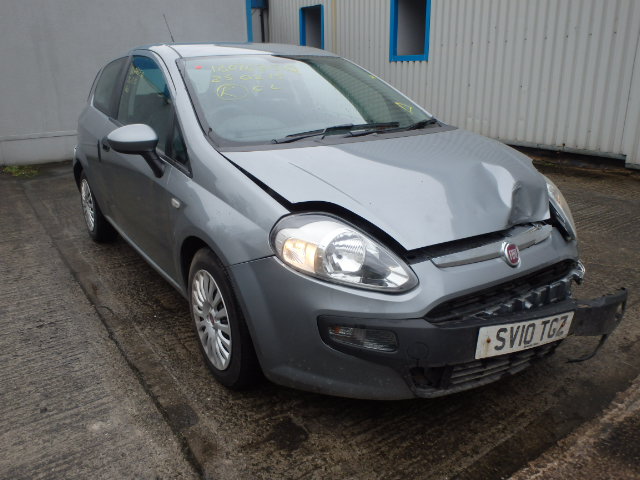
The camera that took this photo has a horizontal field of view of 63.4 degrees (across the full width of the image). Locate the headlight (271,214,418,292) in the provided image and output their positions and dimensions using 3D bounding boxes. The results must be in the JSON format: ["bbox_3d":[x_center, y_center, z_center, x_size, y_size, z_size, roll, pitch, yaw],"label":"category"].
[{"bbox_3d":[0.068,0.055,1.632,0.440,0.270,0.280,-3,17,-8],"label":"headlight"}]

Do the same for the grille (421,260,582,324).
[{"bbox_3d":[0.673,0.189,1.823,0.840,0.170,0.140,-12,20,-32],"label":"grille"}]

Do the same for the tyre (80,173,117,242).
[{"bbox_3d":[-1.774,-0.280,4.152,0.180,0.610,0.610,-12,20,-32],"label":"tyre"}]

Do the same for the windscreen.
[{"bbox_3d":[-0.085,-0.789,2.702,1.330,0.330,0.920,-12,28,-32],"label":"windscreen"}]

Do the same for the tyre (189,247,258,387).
[{"bbox_3d":[-0.380,0.321,2.153,0.180,0.610,0.610,-12,20,-32],"label":"tyre"}]

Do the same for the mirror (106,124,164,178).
[{"bbox_3d":[-0.826,-0.403,2.340,0.235,0.250,0.180,-12,20,-32],"label":"mirror"}]

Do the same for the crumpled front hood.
[{"bbox_3d":[0.406,-0.250,2.108,1.380,0.230,0.880,-12,28,-32],"label":"crumpled front hood"}]

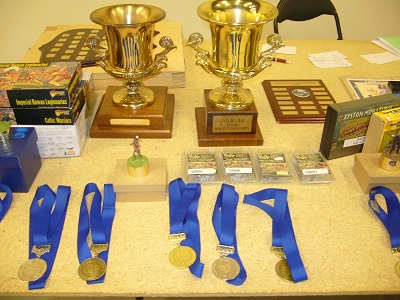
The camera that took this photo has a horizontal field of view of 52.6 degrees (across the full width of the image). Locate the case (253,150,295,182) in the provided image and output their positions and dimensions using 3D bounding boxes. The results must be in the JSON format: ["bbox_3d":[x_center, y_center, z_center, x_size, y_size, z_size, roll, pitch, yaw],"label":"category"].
[{"bbox_3d":[0.184,0.040,1.011,0.081,0.020,0.105,-1,36,-3],"label":"case"}]

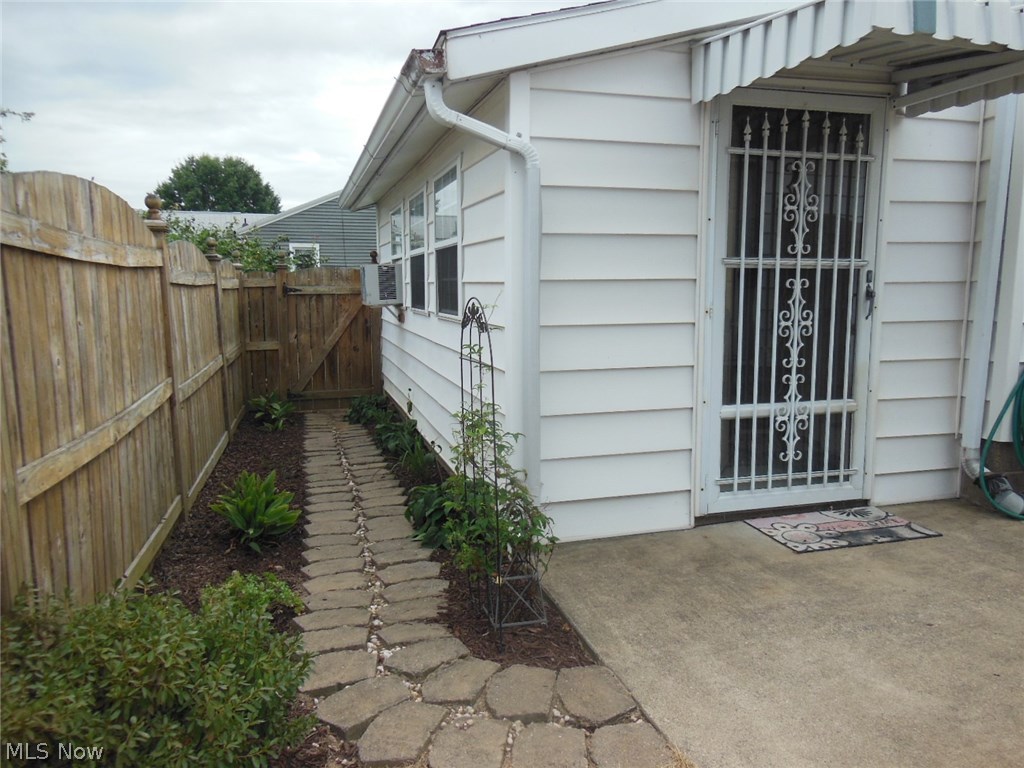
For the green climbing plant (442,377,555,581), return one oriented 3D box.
[{"bbox_3d":[-0.047,0.370,2.748,0.350,0.720,0.400,-3,8,-16],"label":"green climbing plant"}]

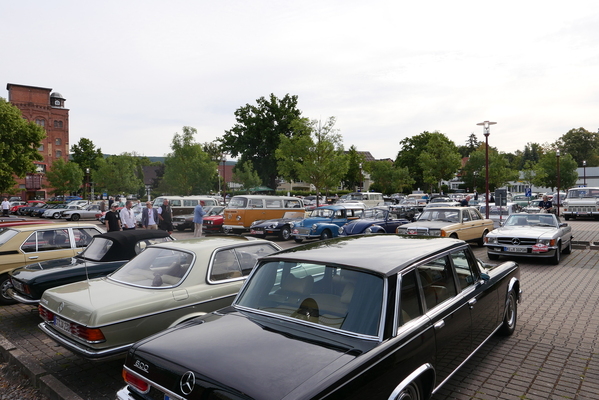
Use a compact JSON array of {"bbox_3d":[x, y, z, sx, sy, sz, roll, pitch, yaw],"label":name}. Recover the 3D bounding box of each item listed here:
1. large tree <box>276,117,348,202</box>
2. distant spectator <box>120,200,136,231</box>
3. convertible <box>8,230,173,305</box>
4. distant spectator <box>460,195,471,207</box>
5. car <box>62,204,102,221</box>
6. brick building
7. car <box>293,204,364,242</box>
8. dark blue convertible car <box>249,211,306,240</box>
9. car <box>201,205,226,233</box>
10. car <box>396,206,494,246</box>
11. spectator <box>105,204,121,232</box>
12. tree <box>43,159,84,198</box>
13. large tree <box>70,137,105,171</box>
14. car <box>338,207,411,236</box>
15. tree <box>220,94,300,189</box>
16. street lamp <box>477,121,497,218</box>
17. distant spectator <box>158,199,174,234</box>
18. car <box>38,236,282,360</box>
[{"bbox_3d":[1.156,-2.773,33.000,5.950,8.410,5.950,-1,1,2],"label":"large tree"},{"bbox_3d":[-6.563,0.904,15.300,0.520,1.760,0.340,0,0,-37],"label":"distant spectator"},{"bbox_3d":[-2.948,1.297,7.643,1.600,1.280,4.100,0,1,41],"label":"convertible"},{"bbox_3d":[7.784,0.673,18.700,0.500,1.700,0.550,0,1,30],"label":"distant spectator"},{"bbox_3d":[-17.600,1.270,34.200,4.750,1.280,1.790,-2,1,-38],"label":"car"},{"bbox_3d":[-50.000,-9.800,76.500,10.500,22.800,11.000,-2,1,-37],"label":"brick building"},{"bbox_3d":[1.361,1.008,16.941,1.550,1.540,3.790,0,1,39],"label":"car"},{"bbox_3d":[-0.263,1.146,19.081,1.680,1.210,4.550,0,0,41],"label":"dark blue convertible car"},{"bbox_3d":[-3.844,1.077,22.600,1.660,1.390,4.250,0,0,39],"label":"car"},{"bbox_3d":[5.498,0.999,14.859,1.786,1.440,4.700,0,0,42],"label":"car"},{"bbox_3d":[-6.506,1.008,13.900,0.550,1.800,0.340,-1,1,-27],"label":"spectator"},{"bbox_3d":[-30.042,-1.740,50.959,4.600,7.000,4.600,-1,1,0],"label":"tree"},{"bbox_3d":[-32.746,-3.996,62.000,5.900,11.100,5.900,-1,1,-28],"label":"large tree"},{"bbox_3d":[3.211,1.052,15.912,1.570,1.430,4.070,0,1,40],"label":"car"},{"bbox_3d":[-5.992,-7.815,63.000,12.930,17.640,12.930,-1,1,-5],"label":"tree"},{"bbox_3d":[8.768,-1.006,18.669,0.920,5.350,0.920,-1,1,0],"label":"street lamp"},{"bbox_3d":[-5.305,0.920,15.889,0.600,1.840,0.420,-1,1,-20],"label":"distant spectator"},{"bbox_3d":[-1.270,1.290,6.250,1.790,1.400,4.640,0,1,38],"label":"car"}]

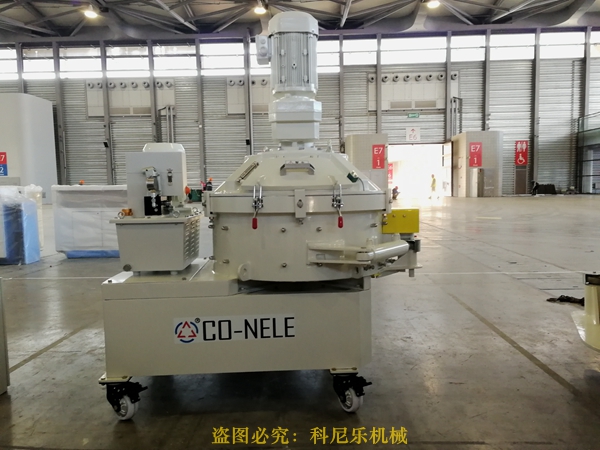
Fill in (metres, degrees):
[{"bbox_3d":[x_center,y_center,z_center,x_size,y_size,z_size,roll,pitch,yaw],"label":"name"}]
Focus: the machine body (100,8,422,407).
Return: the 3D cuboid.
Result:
[{"bbox_3d":[-0.135,-0.115,2.133,1.339,1.657,0.870,-1,4,-3],"label":"machine body"}]

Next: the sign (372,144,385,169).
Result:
[{"bbox_3d":[5.718,-4.933,34.000,0.886,1.758,0.050,-1,4,2],"label":"sign"}]

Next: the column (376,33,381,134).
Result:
[{"bbox_3d":[6.374,-8.686,37.494,0.330,13.105,0.420,-1,4,2],"label":"column"}]

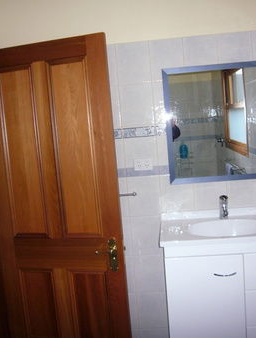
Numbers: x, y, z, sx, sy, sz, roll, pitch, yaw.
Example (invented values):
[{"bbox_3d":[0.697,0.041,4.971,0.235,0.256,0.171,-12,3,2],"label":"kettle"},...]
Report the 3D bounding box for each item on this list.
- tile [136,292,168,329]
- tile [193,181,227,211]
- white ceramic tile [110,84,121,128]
[{"bbox_3d":[0.173,0.933,2.402,0.201,0.250,0.010,-5,7,6],"label":"tile"},{"bbox_3d":[0.499,0.147,2.224,0.200,0.237,0.010,-4,7,6],"label":"tile"},{"bbox_3d":[-0.147,-0.372,2.250,0.201,0.250,0.010,-5,7,6],"label":"white ceramic tile"}]

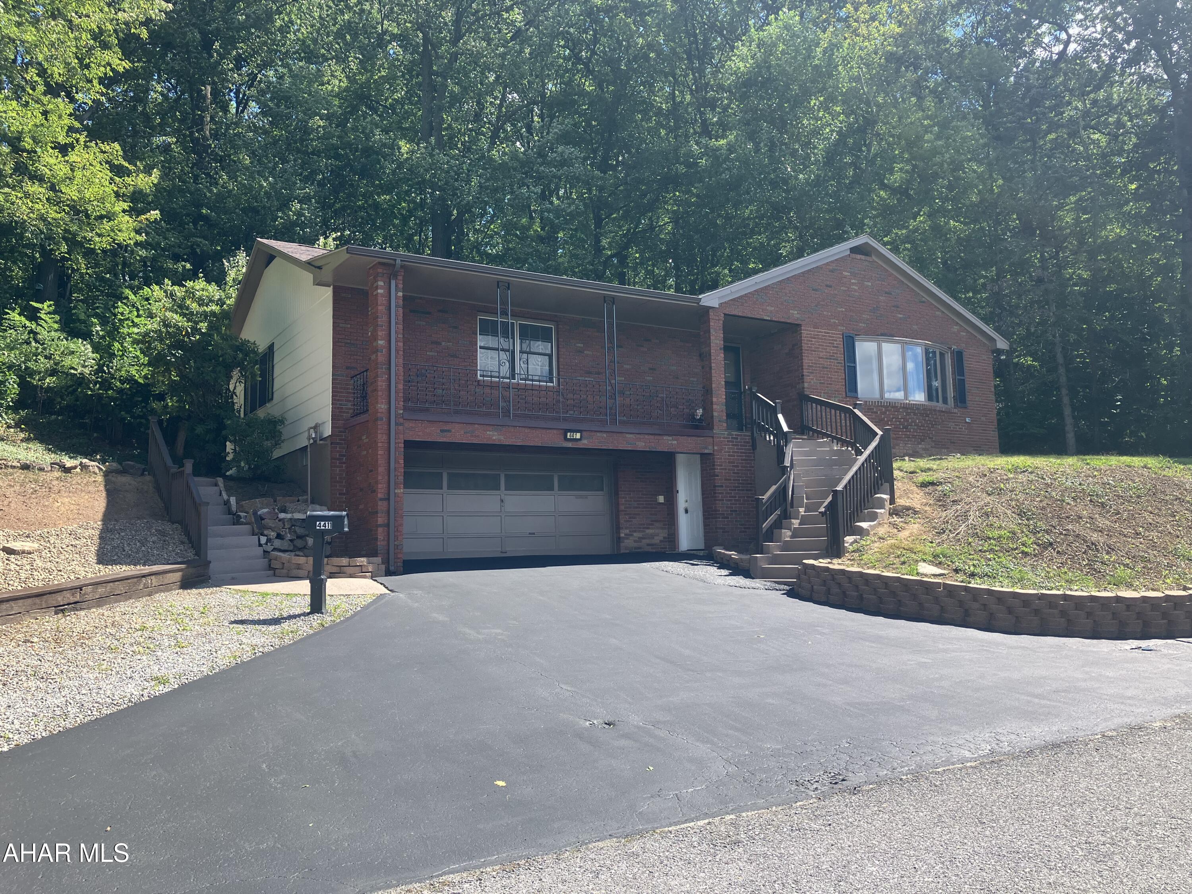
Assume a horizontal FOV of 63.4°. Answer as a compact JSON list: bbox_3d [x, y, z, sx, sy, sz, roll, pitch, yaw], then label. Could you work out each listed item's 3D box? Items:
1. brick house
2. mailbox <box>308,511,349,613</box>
[{"bbox_3d":[0.280,-0.670,23.430,16.250,6.970,10.850,3,-8,-31],"label":"brick house"},{"bbox_3d":[-3.338,1.431,12.000,0.500,1.270,0.230,-2,-7,1],"label":"mailbox"}]

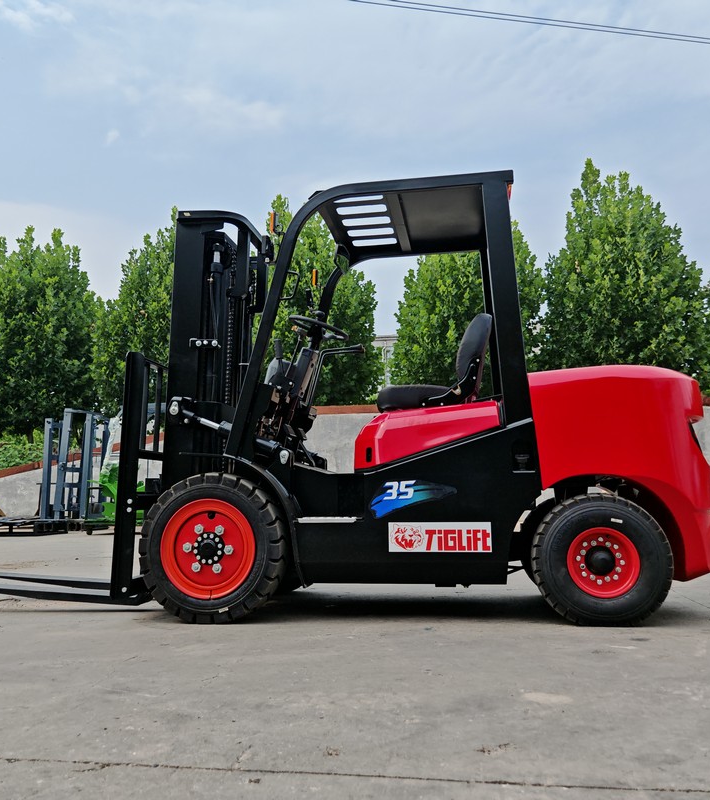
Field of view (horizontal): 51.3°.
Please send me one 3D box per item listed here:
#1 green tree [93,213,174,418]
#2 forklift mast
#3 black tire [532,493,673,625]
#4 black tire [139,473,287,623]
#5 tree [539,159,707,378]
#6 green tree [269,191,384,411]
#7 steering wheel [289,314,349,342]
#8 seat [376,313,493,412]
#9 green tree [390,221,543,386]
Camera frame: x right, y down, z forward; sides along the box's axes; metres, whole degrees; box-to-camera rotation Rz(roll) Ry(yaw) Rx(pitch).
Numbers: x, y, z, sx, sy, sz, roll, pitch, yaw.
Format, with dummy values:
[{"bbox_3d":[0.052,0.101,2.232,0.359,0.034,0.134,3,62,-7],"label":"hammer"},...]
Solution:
[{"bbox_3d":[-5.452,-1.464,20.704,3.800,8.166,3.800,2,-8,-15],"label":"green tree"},{"bbox_3d":[-0.755,0.018,4.095,0.320,1.980,0.720,0,-8,9],"label":"forklift mast"},{"bbox_3d":[1.075,0.695,3.238,0.575,0.572,0.180,-2,-8,9],"label":"black tire"},{"bbox_3d":[-0.658,0.686,3.472,0.690,0.688,0.225,-2,-8,9],"label":"black tire"},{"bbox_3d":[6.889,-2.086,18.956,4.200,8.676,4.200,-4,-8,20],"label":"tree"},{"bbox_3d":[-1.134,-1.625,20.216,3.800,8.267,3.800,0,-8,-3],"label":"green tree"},{"bbox_3d":[-0.196,-0.391,4.063,0.365,0.070,0.365,22,-4,2],"label":"steering wheel"},{"bbox_3d":[0.429,-0.152,3.931,0.580,0.500,0.500,-2,-8,9],"label":"seat"},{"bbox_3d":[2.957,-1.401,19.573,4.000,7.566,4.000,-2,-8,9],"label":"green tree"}]

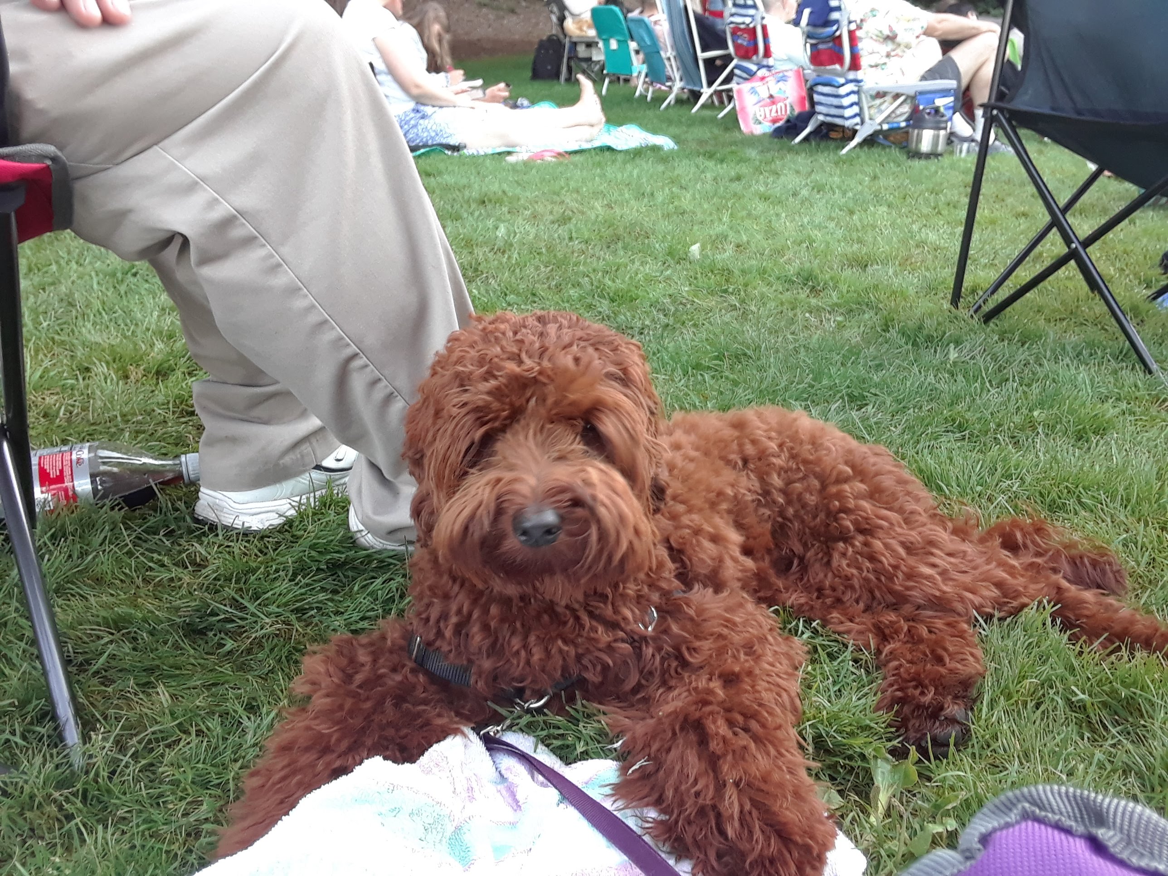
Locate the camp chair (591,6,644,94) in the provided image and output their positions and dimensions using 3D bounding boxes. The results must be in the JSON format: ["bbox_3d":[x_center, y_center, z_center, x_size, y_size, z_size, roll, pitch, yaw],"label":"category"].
[{"bbox_3d":[0.422,-2.992,7.791,0.600,0.680,0.520,-14,26,-31],"label":"camp chair"}]

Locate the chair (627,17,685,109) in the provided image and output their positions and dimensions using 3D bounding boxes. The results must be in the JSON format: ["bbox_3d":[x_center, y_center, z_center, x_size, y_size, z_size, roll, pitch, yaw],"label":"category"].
[{"bbox_3d":[0.685,-2.683,7.121,0.640,0.620,0.520,-8,24,-19],"label":"chair"}]

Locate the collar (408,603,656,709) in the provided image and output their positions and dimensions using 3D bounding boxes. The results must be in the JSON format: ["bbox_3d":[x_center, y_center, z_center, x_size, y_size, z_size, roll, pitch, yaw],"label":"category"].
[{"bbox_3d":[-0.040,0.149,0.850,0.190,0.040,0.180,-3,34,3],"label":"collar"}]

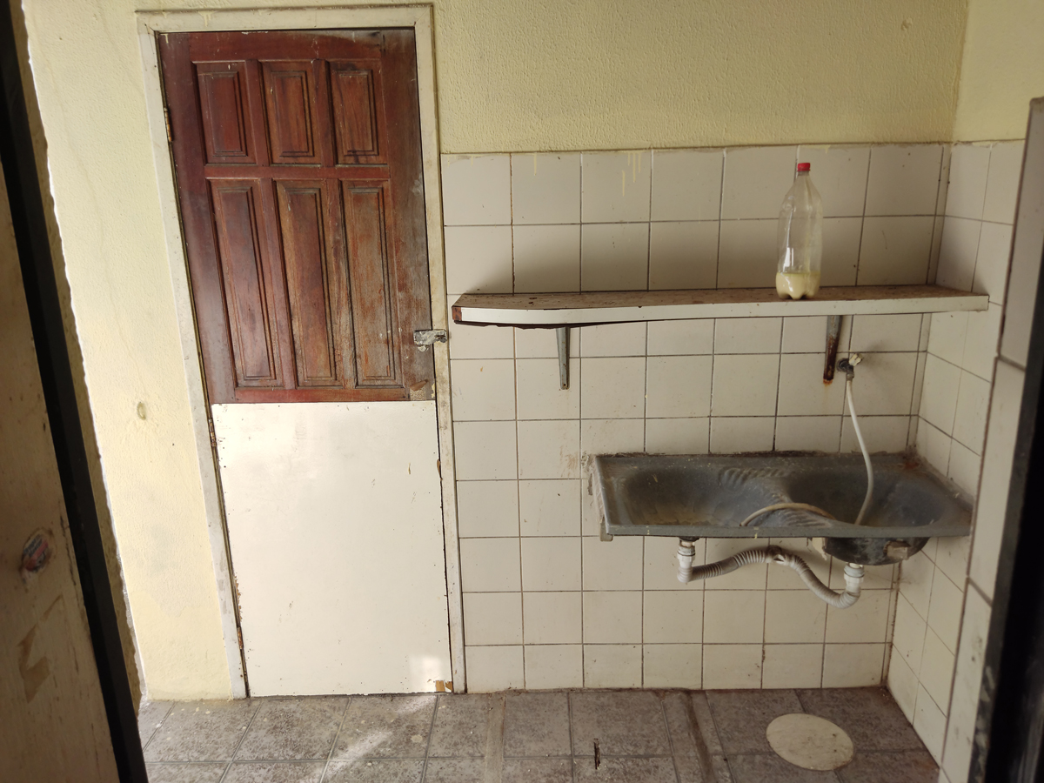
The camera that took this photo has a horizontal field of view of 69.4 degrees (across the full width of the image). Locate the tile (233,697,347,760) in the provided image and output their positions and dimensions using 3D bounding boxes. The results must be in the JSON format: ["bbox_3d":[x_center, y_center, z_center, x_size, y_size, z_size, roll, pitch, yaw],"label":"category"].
[{"bbox_3d":[-0.741,1.095,2.451,0.301,0.010,0.299,-1,15,2],"label":"tile"}]

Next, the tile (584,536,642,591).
[{"bbox_3d":[0.298,0.563,2.472,0.200,0.197,0.010,-1,15,2],"label":"tile"}]

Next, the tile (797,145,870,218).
[{"bbox_3d":[0.863,-0.590,2.124,0.198,0.197,0.009,-1,15,2],"label":"tile"}]

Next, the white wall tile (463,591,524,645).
[{"bbox_3d":[-0.096,0.757,2.528,0.194,0.195,0.010,-1,15,2],"label":"white wall tile"}]

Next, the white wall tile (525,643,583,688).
[{"bbox_3d":[0.107,0.934,2.562,0.197,0.173,0.010,-1,15,2],"label":"white wall tile"}]

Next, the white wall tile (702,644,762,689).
[{"bbox_3d":[0.710,0.929,2.556,0.200,0.175,0.010,-1,15,2],"label":"white wall tile"}]

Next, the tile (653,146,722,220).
[{"bbox_3d":[0.465,-0.586,2.137,0.198,0.197,0.010,-1,16,3],"label":"tile"}]

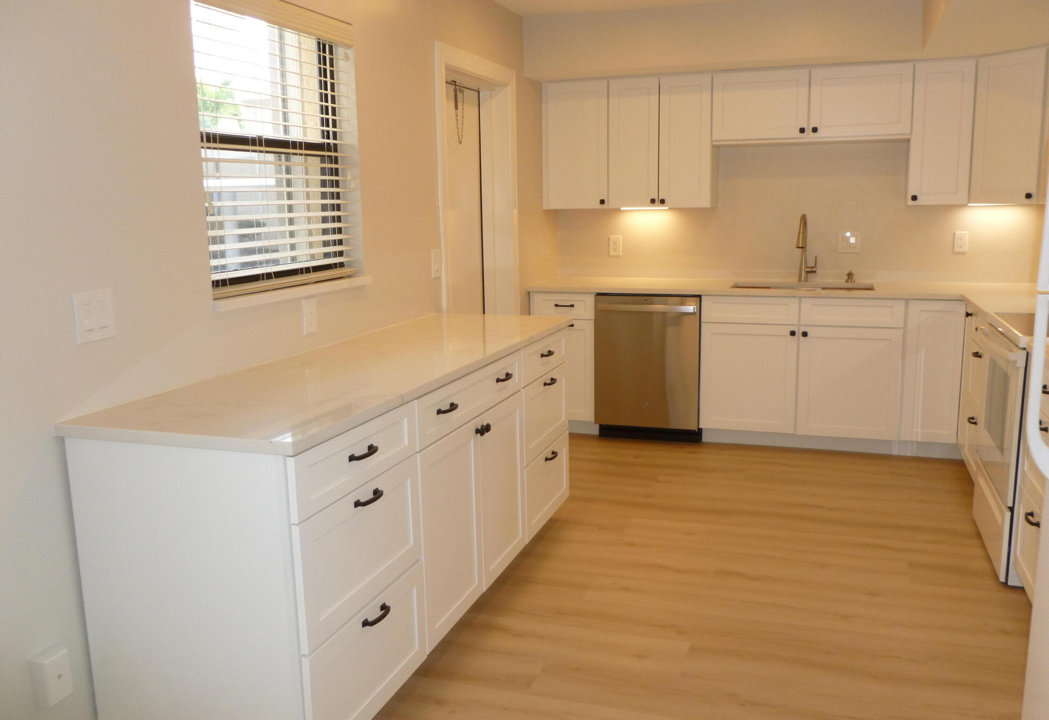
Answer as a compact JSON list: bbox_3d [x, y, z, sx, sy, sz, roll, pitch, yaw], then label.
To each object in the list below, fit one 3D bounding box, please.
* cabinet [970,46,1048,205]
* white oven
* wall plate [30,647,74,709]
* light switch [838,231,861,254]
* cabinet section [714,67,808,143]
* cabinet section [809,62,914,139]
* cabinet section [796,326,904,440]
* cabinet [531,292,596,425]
[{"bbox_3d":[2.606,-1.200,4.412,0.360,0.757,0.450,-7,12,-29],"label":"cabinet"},{"bbox_3d":[2.147,0.316,3.276,0.660,0.930,0.760,3,11,20],"label":"white oven"},{"bbox_3d":[-1.087,0.725,1.947,0.053,0.112,0.066,2,10,19],"label":"wall plate"},{"bbox_3d":[1.923,-0.695,5.021,0.126,0.124,0.010,2,10,19],"label":"light switch"},{"bbox_3d":[1.374,-1.449,4.899,0.517,0.358,0.325,3,11,20],"label":"cabinet section"},{"bbox_3d":[1.866,-1.426,4.724,0.509,0.358,0.325,3,11,20],"label":"cabinet section"},{"bbox_3d":[1.842,0.070,4.837,0.511,0.599,0.610,3,11,20],"label":"cabinet section"},{"bbox_3d":[0.336,-0.063,5.394,0.390,0.786,0.610,2,10,19],"label":"cabinet"}]

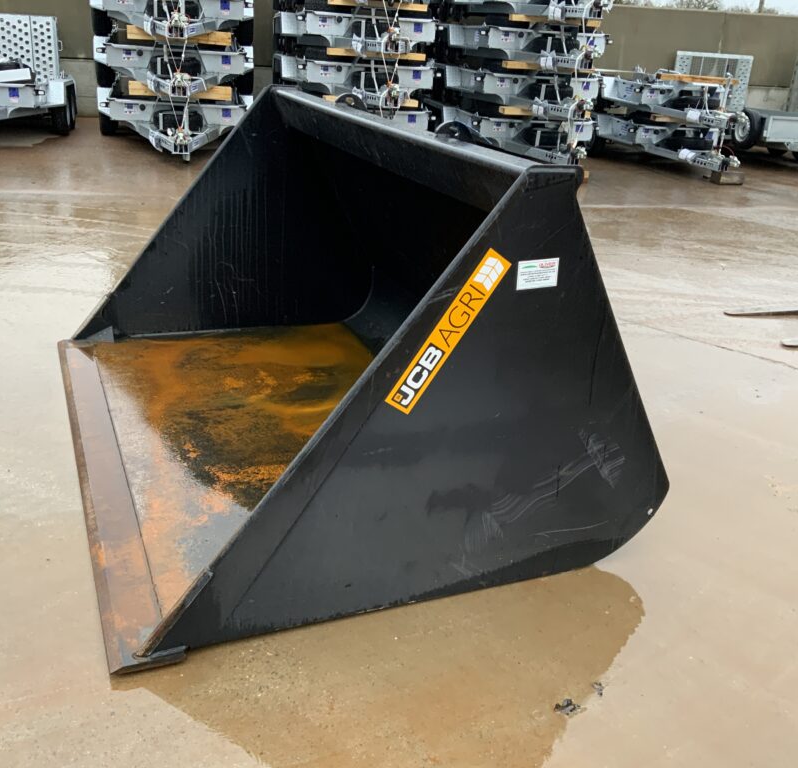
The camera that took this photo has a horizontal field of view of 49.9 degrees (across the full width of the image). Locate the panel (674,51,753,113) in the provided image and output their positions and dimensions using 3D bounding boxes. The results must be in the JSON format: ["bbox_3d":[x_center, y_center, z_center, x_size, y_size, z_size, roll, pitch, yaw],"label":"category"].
[{"bbox_3d":[4.902,-4.700,13.491,1.307,0.919,0.070,-1,23,-10],"label":"panel"}]

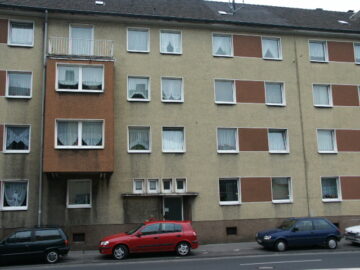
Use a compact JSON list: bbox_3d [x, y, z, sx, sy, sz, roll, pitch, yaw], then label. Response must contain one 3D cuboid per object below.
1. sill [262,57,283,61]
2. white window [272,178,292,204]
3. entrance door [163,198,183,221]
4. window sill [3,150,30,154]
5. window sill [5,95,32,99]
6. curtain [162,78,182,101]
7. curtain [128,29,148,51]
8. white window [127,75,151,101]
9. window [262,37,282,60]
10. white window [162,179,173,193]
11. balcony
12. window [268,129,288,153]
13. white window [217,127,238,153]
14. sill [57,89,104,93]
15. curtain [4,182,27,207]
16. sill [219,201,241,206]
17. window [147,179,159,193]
[{"bbox_3d":[5.507,-4.484,22.765,1.220,0.090,0.180,1,-10,-12],"label":"sill"},{"bbox_3d":[5.510,2.988,20.770,1.187,1.398,0.160,1,-10,-12],"label":"white window"},{"bbox_3d":[-0.332,4.226,19.606,1.042,2.169,0.100,1,-10,-12],"label":"entrance door"},{"bbox_3d":[-7.785,0.796,18.334,1.190,0.130,0.200,1,-10,-12],"label":"window sill"},{"bbox_3d":[-7.850,-1.857,18.761,1.210,0.090,0.190,1,-10,-12],"label":"window sill"},{"bbox_3d":[-0.405,-2.437,20.658,1.082,1.207,0.100,1,-10,-12],"label":"curtain"},{"bbox_3d":[-2.268,-5.216,21.063,1.085,1.248,0.100,1,-10,-12],"label":"curtain"},{"bbox_3d":[-2.125,-2.383,20.074,1.200,1.353,0.160,1,-10,-12],"label":"white window"},{"bbox_3d":[5.340,-4.986,22.190,1.228,1.380,0.180,1,-10,-12],"label":"window"},{"bbox_3d":[-0.622,2.583,19.431,0.564,0.706,0.160,1,-10,-13],"label":"white window"},{"bbox_3d":[-4.824,-3.977,18.961,3.006,0.989,1.513,1,-10,-12],"label":"balcony"},{"bbox_3d":[5.433,0.324,21.239,1.216,1.375,0.150,1,-10,-12],"label":"window"},{"bbox_3d":[2.554,0.308,20.609,1.176,1.377,0.160,1,-10,-12],"label":"white window"},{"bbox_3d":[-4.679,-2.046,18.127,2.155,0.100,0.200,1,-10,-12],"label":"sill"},{"bbox_3d":[-7.874,2.849,18.435,1.004,1.116,0.100,1,-10,-12],"label":"curtain"},{"bbox_3d":[2.635,3.605,20.364,1.205,0.181,0.200,1,-10,-12],"label":"sill"},{"bbox_3d":[-1.320,2.577,19.274,0.576,0.687,0.160,1,-10,-13],"label":"window"}]

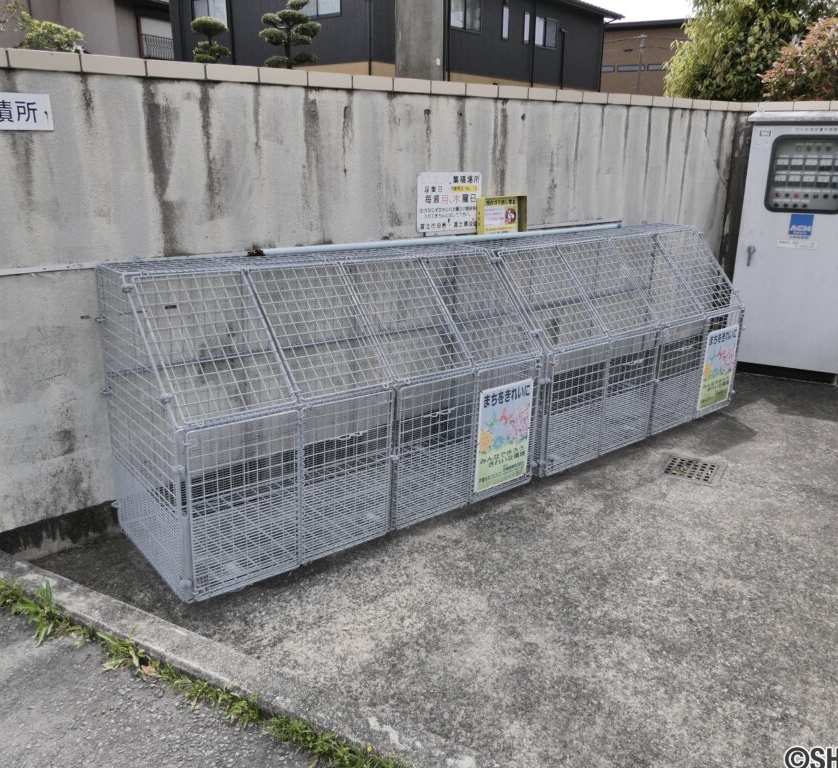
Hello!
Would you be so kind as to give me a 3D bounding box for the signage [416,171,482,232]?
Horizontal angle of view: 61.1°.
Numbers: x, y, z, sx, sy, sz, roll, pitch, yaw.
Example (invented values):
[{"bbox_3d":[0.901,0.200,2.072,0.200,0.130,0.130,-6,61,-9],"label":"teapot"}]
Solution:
[{"bbox_3d":[0.172,-0.958,3.759,0.442,0.317,0.015,-13,22,-36],"label":"signage"}]

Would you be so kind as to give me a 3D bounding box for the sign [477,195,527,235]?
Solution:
[{"bbox_3d":[0.463,-0.938,3.962,0.317,0.201,0.070,-13,22,-36],"label":"sign"}]

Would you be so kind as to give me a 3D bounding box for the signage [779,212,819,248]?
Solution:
[{"bbox_3d":[2.733,-1.093,5.100,0.256,0.236,0.010,8,20,24],"label":"signage"}]

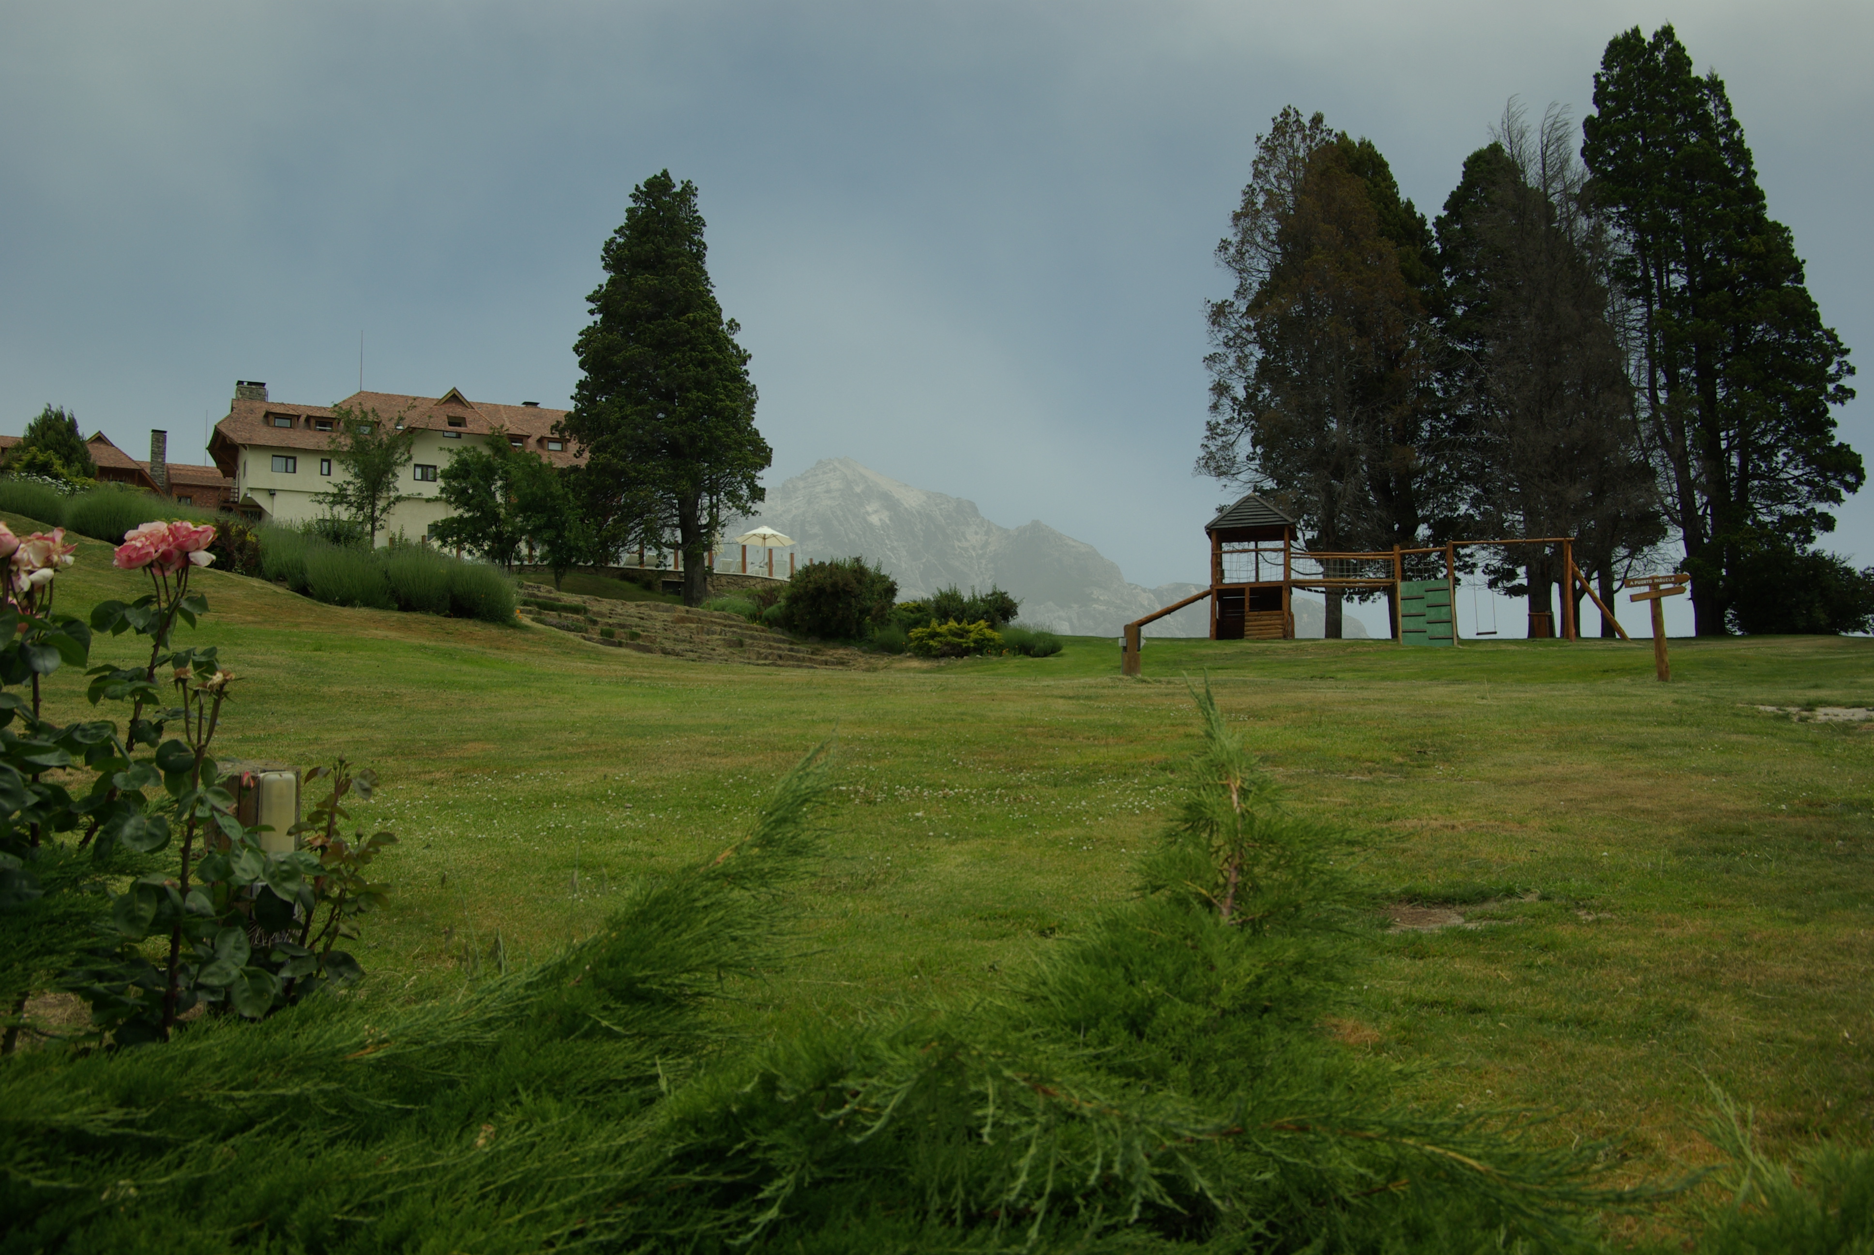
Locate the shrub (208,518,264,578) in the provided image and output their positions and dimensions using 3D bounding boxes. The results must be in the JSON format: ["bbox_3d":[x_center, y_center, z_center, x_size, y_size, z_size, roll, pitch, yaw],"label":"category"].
[{"bbox_3d":[-12.782,-1.454,28.487,1.010,1.080,1.050,0,2,-24],"label":"shrub"}]

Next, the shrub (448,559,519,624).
[{"bbox_3d":[-8.285,-0.653,28.486,1.240,1.140,1.250,0,1,-16],"label":"shrub"}]

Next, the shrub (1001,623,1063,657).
[{"bbox_3d":[2.038,0.271,34.000,1.300,0.700,1.100,-1,-5,3],"label":"shrub"}]

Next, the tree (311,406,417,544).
[{"bbox_3d":[-16.491,-4.127,44.945,2.860,4.500,2.800,0,1,-20],"label":"tree"}]

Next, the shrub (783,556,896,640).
[{"bbox_3d":[-2.307,-0.649,36.500,2.600,1.900,2.350,0,-5,-4],"label":"shrub"}]

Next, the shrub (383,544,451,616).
[{"bbox_3d":[-9.472,-0.880,28.485,1.270,1.270,1.300,0,1,-18],"label":"shrub"}]

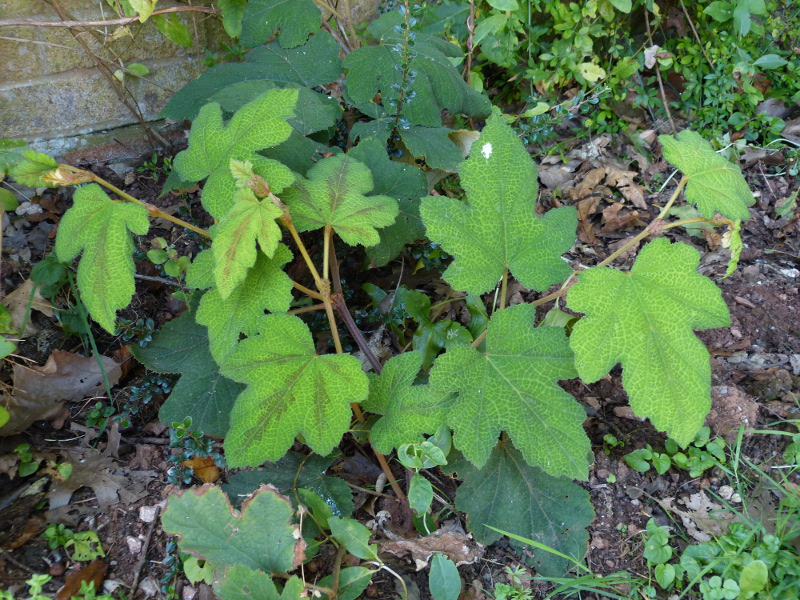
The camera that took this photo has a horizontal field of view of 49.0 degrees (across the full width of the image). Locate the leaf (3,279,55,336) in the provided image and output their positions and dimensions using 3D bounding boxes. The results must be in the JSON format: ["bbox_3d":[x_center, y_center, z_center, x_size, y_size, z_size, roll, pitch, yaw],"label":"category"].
[{"bbox_3d":[-0.373,0.007,0.883,0.047,0.020,0.079,-8,47,-17],"label":"leaf"}]

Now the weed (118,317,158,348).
[{"bbox_3d":[-0.246,0.031,0.826,0.038,0.024,0.034,0,30,0],"label":"weed"}]

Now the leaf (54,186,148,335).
[{"bbox_3d":[-0.251,-0.035,0.750,0.078,0.127,0.040,-6,1,-6],"label":"leaf"}]

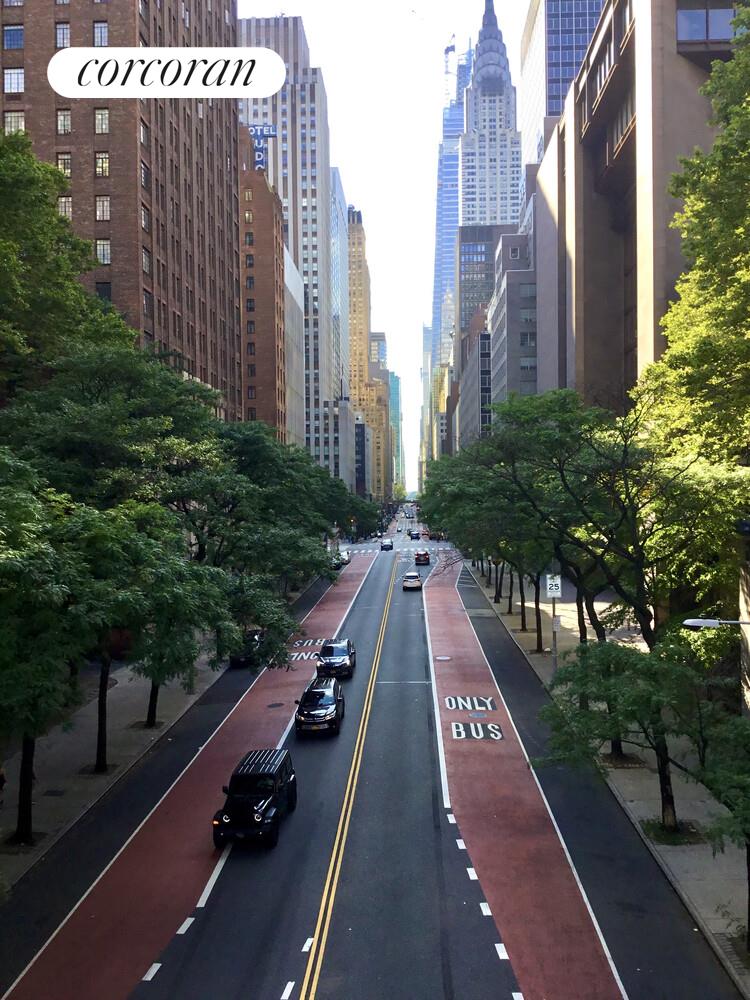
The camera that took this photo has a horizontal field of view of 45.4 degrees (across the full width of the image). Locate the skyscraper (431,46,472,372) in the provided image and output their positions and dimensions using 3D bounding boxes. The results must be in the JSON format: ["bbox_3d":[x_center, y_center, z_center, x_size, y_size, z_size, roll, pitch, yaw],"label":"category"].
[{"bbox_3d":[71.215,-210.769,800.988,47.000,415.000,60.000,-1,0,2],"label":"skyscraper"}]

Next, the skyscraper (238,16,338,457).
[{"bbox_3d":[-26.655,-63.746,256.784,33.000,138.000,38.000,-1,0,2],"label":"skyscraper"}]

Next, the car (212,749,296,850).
[{"bbox_3d":[-3.613,9.197,27.986,1.880,1.850,4.700,-1,1,3],"label":"car"}]

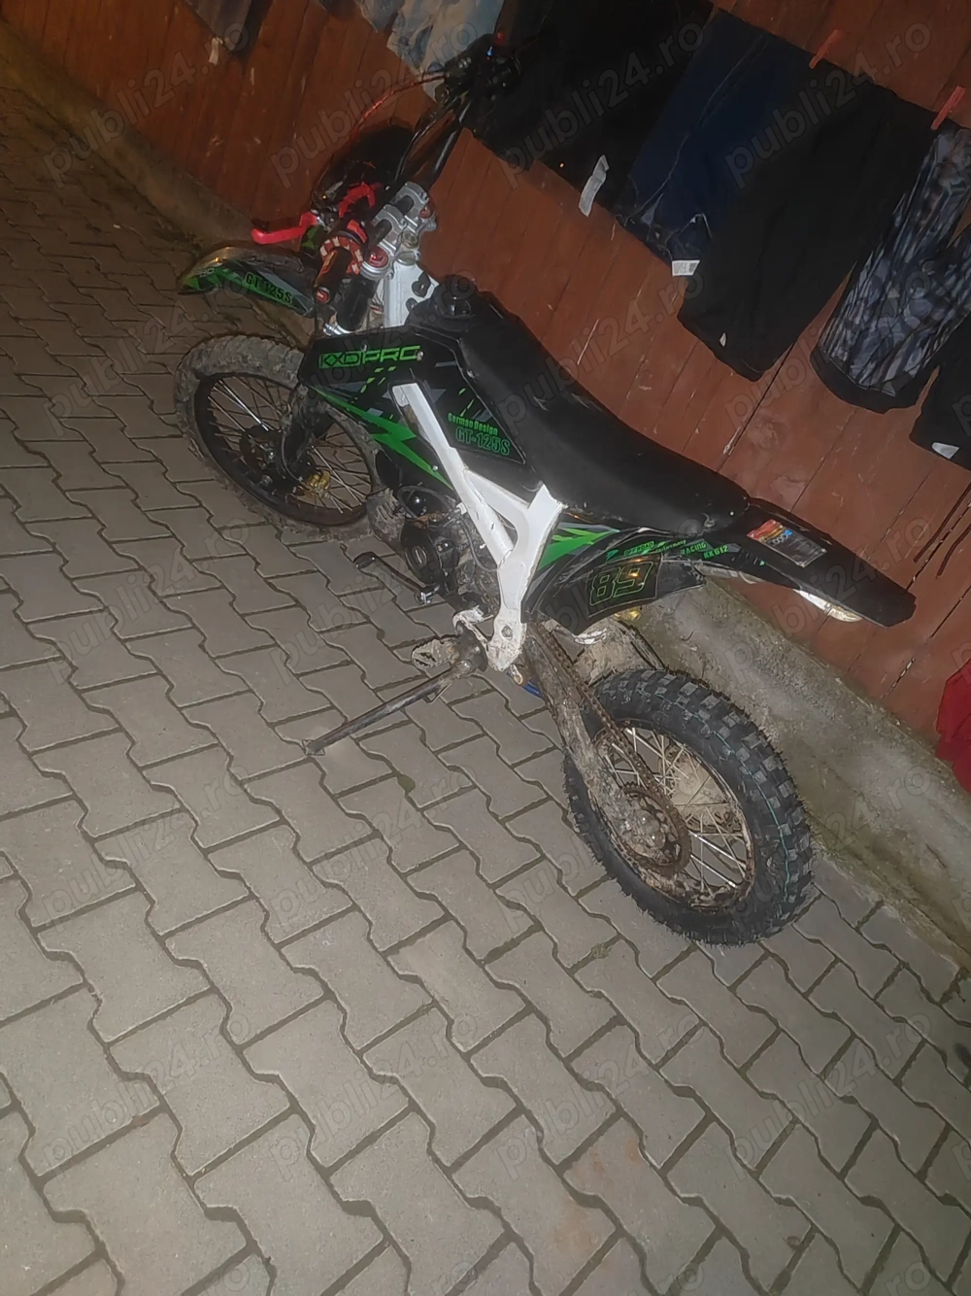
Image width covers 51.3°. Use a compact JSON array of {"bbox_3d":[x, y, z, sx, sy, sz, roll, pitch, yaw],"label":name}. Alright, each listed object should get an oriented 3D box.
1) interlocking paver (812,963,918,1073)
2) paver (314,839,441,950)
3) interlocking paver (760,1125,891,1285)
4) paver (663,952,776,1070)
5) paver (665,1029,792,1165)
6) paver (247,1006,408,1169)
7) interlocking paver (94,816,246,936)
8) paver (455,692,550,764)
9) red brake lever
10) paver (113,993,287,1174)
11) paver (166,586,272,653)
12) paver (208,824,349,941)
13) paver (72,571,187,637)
[{"bbox_3d":[0.720,0.730,1.952,0.197,0.060,0.162,43,34,26],"label":"interlocking paver"},{"bbox_3d":[-0.191,0.440,1.735,0.198,0.066,0.164,43,35,25],"label":"paver"},{"bbox_3d":[0.516,0.874,1.576,0.197,0.060,0.162,43,34,26],"label":"interlocking paver"},{"bbox_3d":[0.404,0.659,1.818,0.197,0.060,0.162,43,34,26],"label":"paver"},{"bbox_3d":[0.389,0.757,1.687,0.199,0.060,0.163,43,35,25],"label":"paver"},{"bbox_3d":[-0.233,0.621,1.423,0.199,0.060,0.163,43,35,25],"label":"paver"},{"bbox_3d":[-0.497,0.368,1.580,0.197,0.060,0.162,43,34,25],"label":"interlocking paver"},{"bbox_3d":[0.026,0.198,2.257,0.198,0.066,0.164,43,35,25],"label":"paver"},{"bbox_3d":[-0.285,-0.601,1.447,0.030,0.017,0.141,47,46,-3],"label":"red brake lever"},{"bbox_3d":[-0.383,0.582,1.335,0.197,0.060,0.162,43,34,26],"label":"paver"},{"bbox_3d":[-0.568,-0.037,2.124,0.197,0.060,0.162,43,34,25],"label":"paver"},{"bbox_3d":[-0.346,0.404,1.667,0.198,0.060,0.163,43,35,25],"label":"paver"},{"bbox_3d":[-0.732,-0.068,2.084,0.198,0.060,0.163,43,35,25],"label":"paver"}]

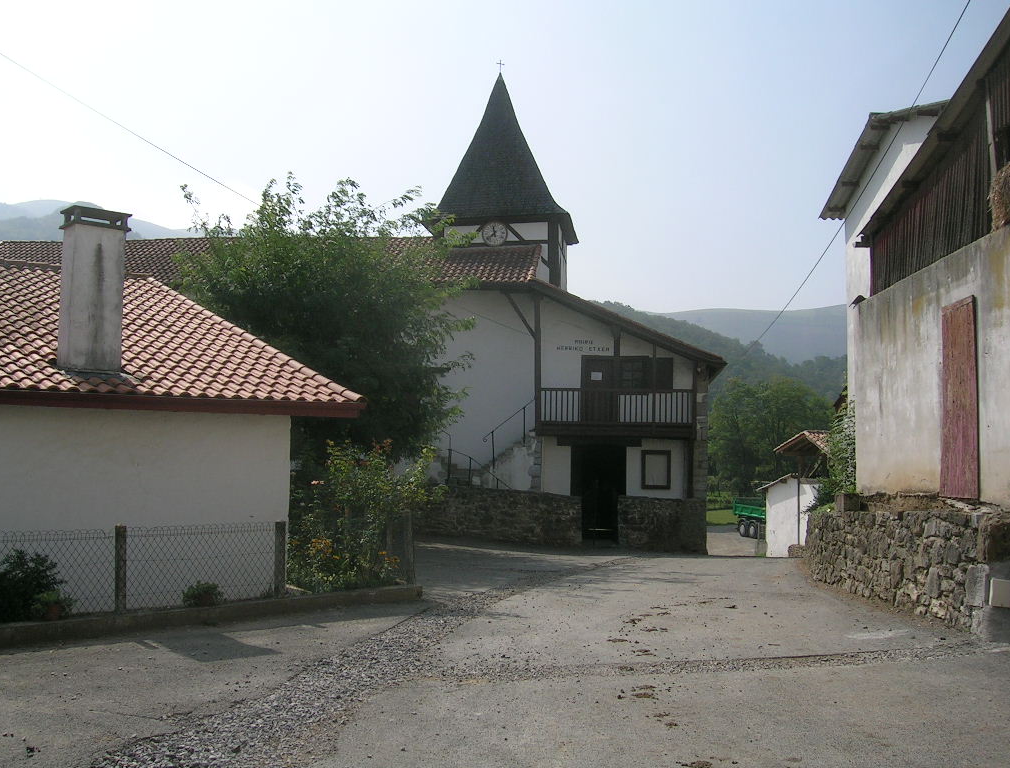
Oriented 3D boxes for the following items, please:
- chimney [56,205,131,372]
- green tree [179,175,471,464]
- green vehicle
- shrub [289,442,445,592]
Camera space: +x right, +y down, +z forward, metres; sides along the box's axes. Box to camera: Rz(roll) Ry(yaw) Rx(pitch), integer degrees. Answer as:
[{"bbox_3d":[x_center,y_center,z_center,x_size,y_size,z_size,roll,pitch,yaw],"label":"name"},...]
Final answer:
[{"bbox_3d":[-5.343,-1.188,13.426,0.680,2.098,0.550,4,-6,-40],"label":"chimney"},{"bbox_3d":[-3.579,-0.089,20.474,5.300,7.670,5.000,1,-5,-8],"label":"green tree"},{"bbox_3d":[17.183,8.487,65.930,2.450,2.850,6.800,1,-5,-11],"label":"green vehicle"},{"bbox_3d":[-2.169,1.963,15.857,1.900,2.193,2.100,-4,-7,45],"label":"shrub"}]

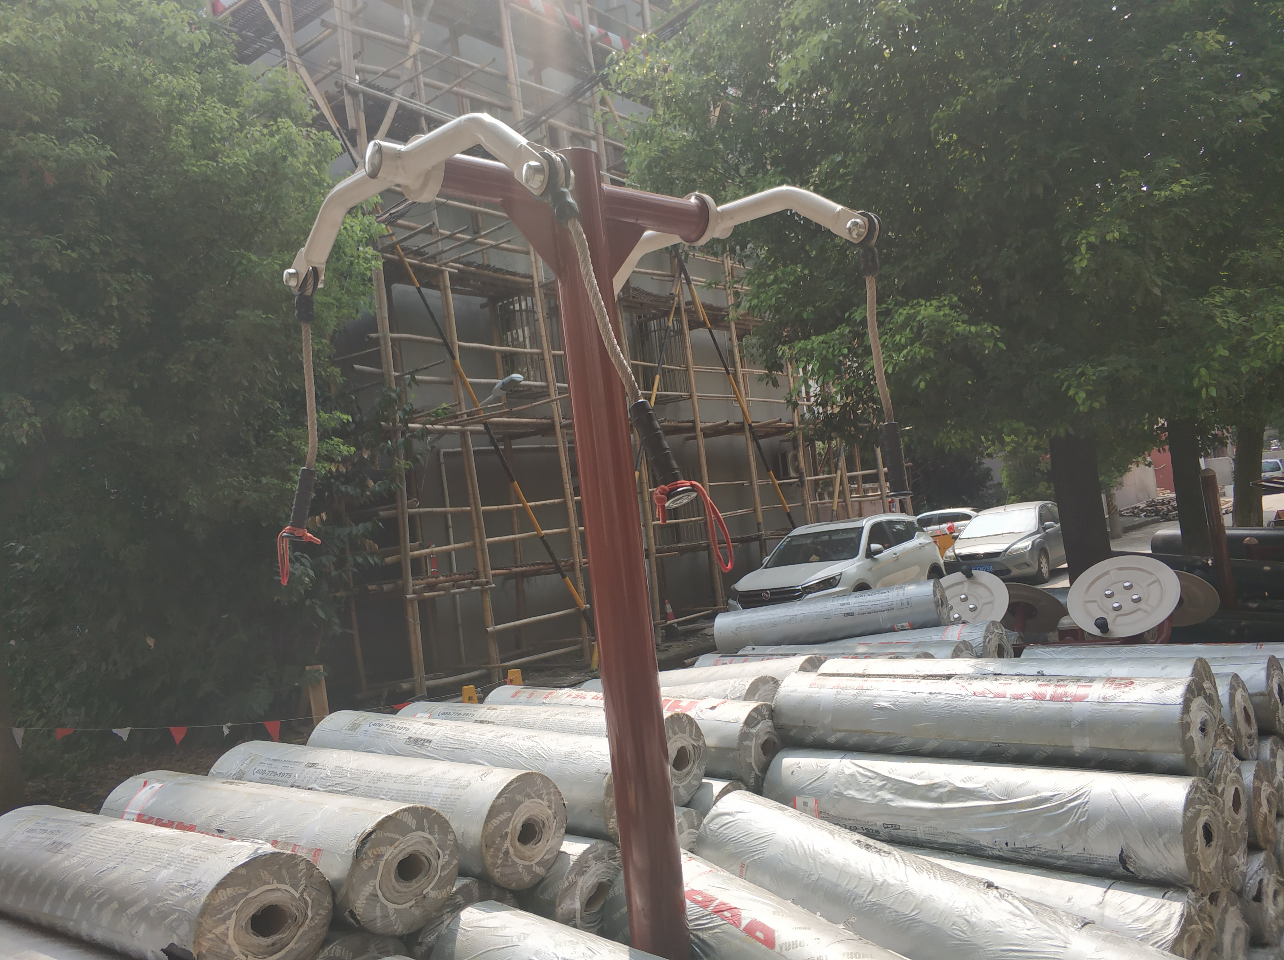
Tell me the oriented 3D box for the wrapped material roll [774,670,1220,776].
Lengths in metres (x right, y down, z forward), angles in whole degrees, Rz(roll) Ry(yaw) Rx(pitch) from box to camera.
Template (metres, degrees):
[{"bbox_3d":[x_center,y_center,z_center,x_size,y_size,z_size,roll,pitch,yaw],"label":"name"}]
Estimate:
[{"bbox_3d":[0.762,0.555,2.331,0.200,0.200,1.000,-4,-5,-44],"label":"wrapped material roll"}]

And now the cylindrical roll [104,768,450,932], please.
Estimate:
[{"bbox_3d":[-0.738,0.683,1.901,1.000,0.200,0.200,-11,-5,42],"label":"cylindrical roll"}]

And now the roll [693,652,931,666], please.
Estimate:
[{"bbox_3d":[0.626,0.757,3.777,0.200,0.200,1.000,-3,-5,-45],"label":"roll"}]

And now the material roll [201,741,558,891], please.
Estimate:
[{"bbox_3d":[-0.597,0.705,2.175,1.000,0.209,0.209,-8,-3,39],"label":"material roll"}]

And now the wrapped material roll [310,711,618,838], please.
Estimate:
[{"bbox_3d":[-0.399,0.666,2.300,1.000,0.200,0.200,-6,-2,38],"label":"wrapped material roll"}]

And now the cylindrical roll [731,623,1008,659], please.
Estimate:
[{"bbox_3d":[0.915,0.735,4.000,0.200,0.200,1.000,-3,-10,-44],"label":"cylindrical roll"}]

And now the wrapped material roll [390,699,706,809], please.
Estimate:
[{"bbox_3d":[-0.286,0.682,2.552,1.000,0.200,0.200,-10,-5,43],"label":"wrapped material roll"}]

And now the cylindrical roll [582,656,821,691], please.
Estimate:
[{"bbox_3d":[0.182,0.731,3.336,1.000,0.200,0.200,-17,-9,43],"label":"cylindrical roll"}]

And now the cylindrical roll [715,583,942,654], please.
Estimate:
[{"bbox_3d":[0.797,0.601,4.293,1.000,0.200,0.200,-14,-7,31],"label":"cylindrical roll"}]

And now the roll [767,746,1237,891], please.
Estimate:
[{"bbox_3d":[0.722,0.735,2.249,0.200,0.200,1.000,-4,-6,-43],"label":"roll"}]

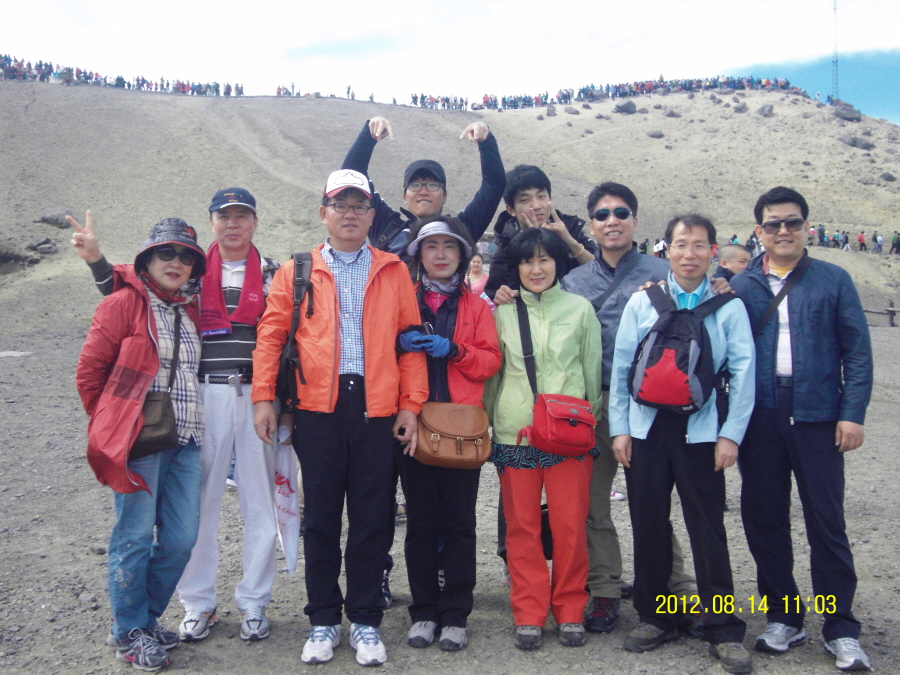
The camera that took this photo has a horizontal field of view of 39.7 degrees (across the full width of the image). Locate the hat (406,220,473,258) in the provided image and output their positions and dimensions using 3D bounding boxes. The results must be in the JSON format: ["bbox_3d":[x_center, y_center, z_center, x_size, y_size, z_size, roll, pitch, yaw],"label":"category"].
[{"bbox_3d":[-0.039,-0.366,4.660,0.235,0.125,0.220,0,4,1],"label":"hat"}]

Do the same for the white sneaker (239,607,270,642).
[{"bbox_3d":[-0.760,1.088,4.850,0.108,0.110,0.285,-1,4,-9],"label":"white sneaker"}]

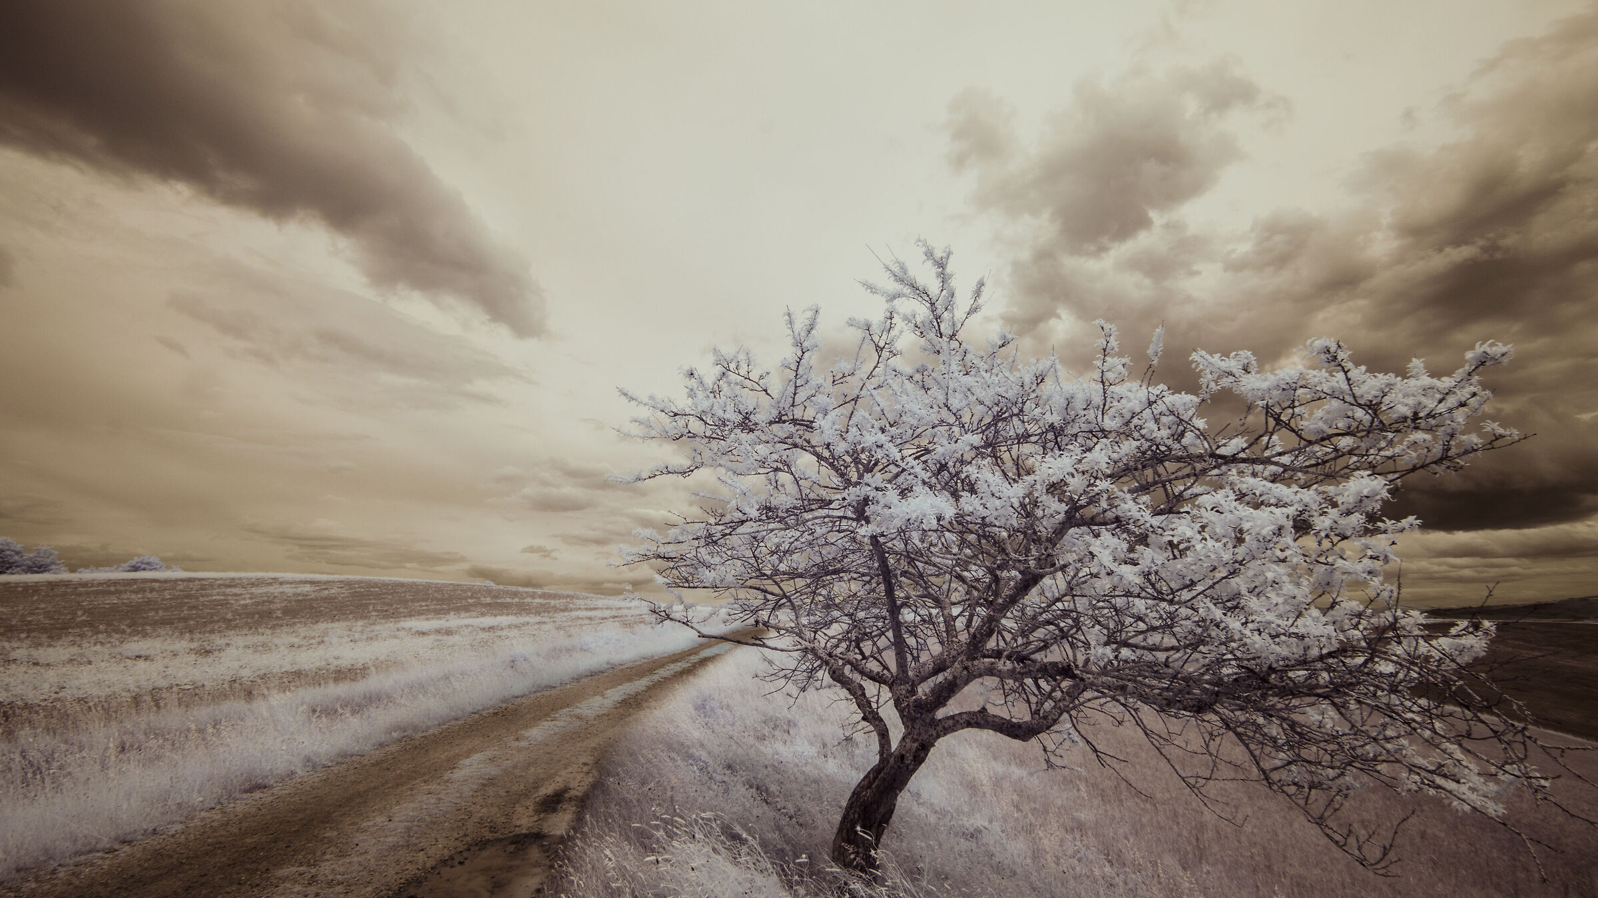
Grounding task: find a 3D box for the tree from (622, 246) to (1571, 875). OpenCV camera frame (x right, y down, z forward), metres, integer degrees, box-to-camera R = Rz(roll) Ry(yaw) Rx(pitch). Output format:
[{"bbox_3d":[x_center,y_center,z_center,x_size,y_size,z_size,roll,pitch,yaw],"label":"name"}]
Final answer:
[{"bbox_3d":[1.550,0.720,4.800,5.700,4.600,4.800,0,-13,0],"label":"tree"}]

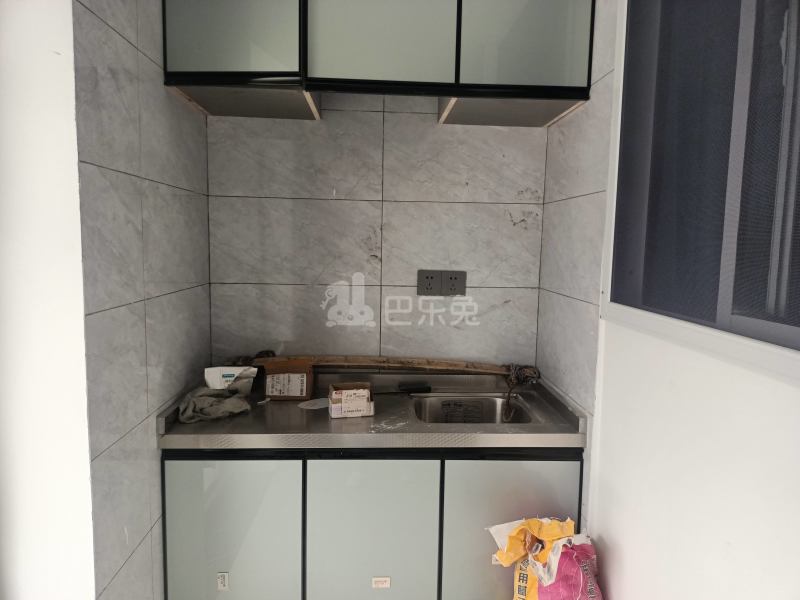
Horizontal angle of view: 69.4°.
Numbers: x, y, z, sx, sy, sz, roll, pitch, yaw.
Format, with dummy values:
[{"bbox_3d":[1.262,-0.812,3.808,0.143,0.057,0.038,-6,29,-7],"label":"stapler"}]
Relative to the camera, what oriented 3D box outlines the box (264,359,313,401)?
[{"bbox_3d":[-0.377,0.276,1.955,0.143,0.108,0.095,1,6,-3],"label":"box"}]

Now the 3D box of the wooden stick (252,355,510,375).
[{"bbox_3d":[-0.057,0.226,2.044,0.930,0.050,0.032,2,6,-3],"label":"wooden stick"}]

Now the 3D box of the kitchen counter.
[{"bbox_3d":[-0.074,0.338,1.831,1.170,0.091,0.500,1,6,-3],"label":"kitchen counter"}]

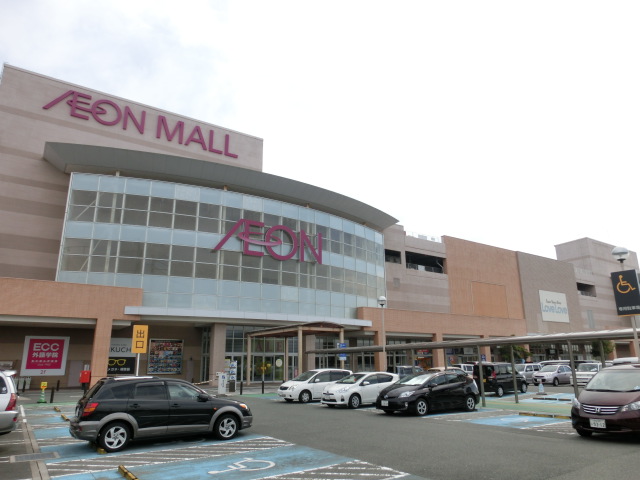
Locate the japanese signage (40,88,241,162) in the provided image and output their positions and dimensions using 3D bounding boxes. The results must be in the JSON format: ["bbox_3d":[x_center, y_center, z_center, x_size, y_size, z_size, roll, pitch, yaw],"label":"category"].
[{"bbox_3d":[-16.051,-11.054,42.594,17.670,2.450,0.350,9,-19,-33],"label":"japanese signage"}]

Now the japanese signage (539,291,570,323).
[{"bbox_3d":[38.423,10.975,72.420,7.800,5.000,0.160,9,-19,-33],"label":"japanese signage"}]

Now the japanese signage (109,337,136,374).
[{"bbox_3d":[-17.967,10.368,39.513,2.915,3.090,0.150,9,-19,-33],"label":"japanese signage"}]

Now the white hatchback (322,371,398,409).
[{"bbox_3d":[1.942,6.829,20.386,3.995,1.445,1.720,11,-19,-36],"label":"white hatchback"}]

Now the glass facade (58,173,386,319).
[{"bbox_3d":[-5.239,1.763,44.496,35.800,11.400,3.500,9,-19,-33],"label":"glass facade"}]

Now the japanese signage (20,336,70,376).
[{"bbox_3d":[-22.555,9.561,36.547,3.140,3.135,0.150,9,-19,-33],"label":"japanese signage"}]

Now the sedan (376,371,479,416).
[{"bbox_3d":[4.254,5.907,17.336,4.460,1.490,1.780,9,-19,-33],"label":"sedan"}]

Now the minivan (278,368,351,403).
[{"bbox_3d":[-0.074,7.621,23.377,4.240,1.610,1.720,10,-19,-33],"label":"minivan"}]

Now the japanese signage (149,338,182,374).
[{"bbox_3d":[-14.459,10.988,41.780,3.130,3.165,0.150,9,-19,-33],"label":"japanese signage"}]

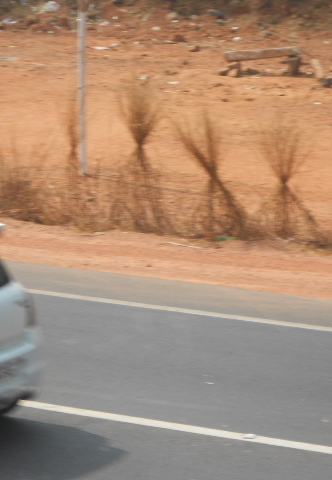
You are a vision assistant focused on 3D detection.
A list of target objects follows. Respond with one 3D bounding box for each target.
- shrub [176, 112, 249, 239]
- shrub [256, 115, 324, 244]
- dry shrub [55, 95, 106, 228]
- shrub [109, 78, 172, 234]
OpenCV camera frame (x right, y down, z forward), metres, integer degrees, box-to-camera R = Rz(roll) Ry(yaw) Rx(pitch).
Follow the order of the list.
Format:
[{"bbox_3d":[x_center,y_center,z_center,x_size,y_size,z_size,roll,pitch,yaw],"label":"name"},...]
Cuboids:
[{"bbox_3d":[0.475,-0.670,24.669,0.720,1.233,0.620,0,10,0],"label":"shrub"},{"bbox_3d":[1.254,-0.621,24.322,0.670,1.256,0.620,0,10,0],"label":"shrub"},{"bbox_3d":[-0.891,-0.794,25.094,0.529,1.329,0.500,0,10,0],"label":"dry shrub"},{"bbox_3d":[-0.263,-0.872,24.876,0.646,1.558,0.620,0,10,0],"label":"shrub"}]

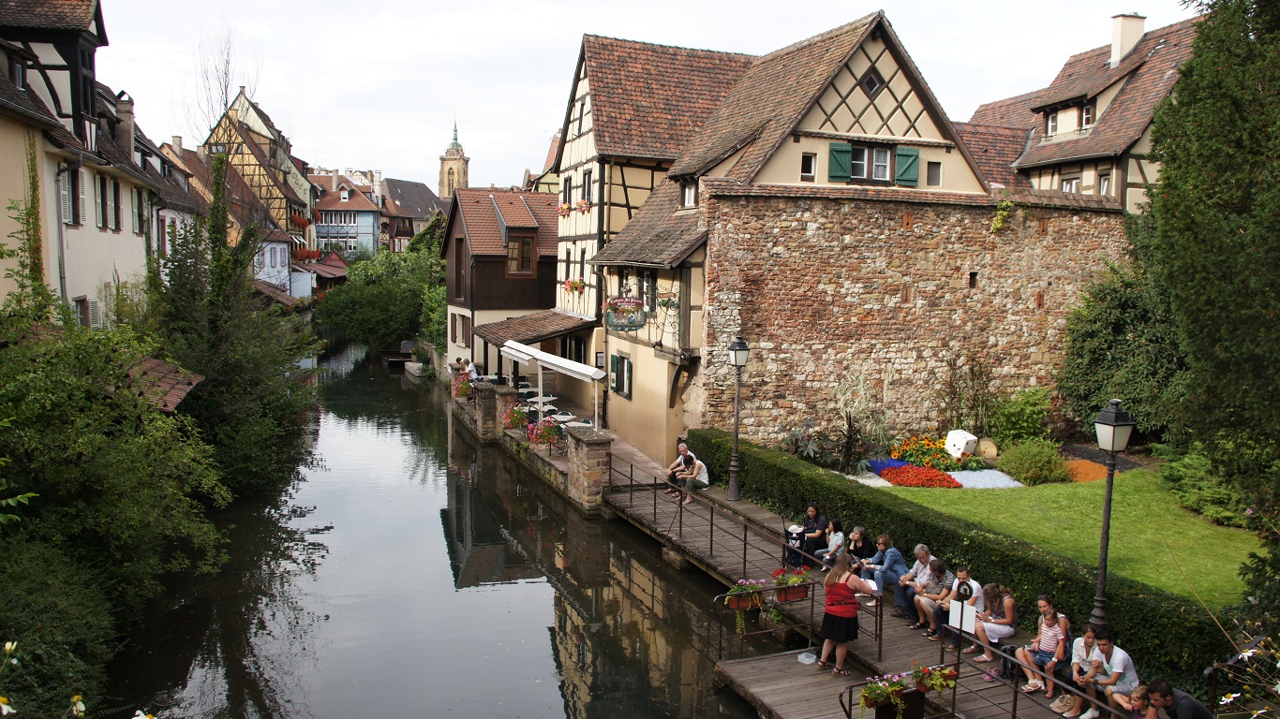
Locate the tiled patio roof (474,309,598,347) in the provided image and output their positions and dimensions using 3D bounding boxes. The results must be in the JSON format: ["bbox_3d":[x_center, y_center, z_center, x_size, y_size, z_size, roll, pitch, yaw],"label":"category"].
[{"bbox_3d":[-3.967,-1.135,32.659,3.167,0.967,7.733,-1,6,-16],"label":"tiled patio roof"}]

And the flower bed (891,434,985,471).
[{"bbox_3d":[7.974,2.361,24.499,2.500,0.850,1.800,3,7,17],"label":"flower bed"}]

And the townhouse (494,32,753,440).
[{"bbox_3d":[1.586,-4.488,32.197,9.000,12.700,6.100,-1,7,-20],"label":"townhouse"}]

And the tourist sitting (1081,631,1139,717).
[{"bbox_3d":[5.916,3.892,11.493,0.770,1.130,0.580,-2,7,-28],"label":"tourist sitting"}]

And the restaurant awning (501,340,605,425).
[{"bbox_3d":[-2.920,1.037,28.298,0.900,2.420,8.600,-2,7,-25],"label":"restaurant awning"}]

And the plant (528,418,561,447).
[{"bbox_3d":[-2.593,1.981,24.874,0.600,0.720,0.850,-1,7,-19],"label":"plant"}]

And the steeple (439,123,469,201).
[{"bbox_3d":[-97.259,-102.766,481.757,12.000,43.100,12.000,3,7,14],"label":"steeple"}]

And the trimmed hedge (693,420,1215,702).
[{"bbox_3d":[4.171,2.935,16.814,0.740,1.020,12.870,-2,7,-24],"label":"trimmed hedge"}]

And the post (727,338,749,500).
[{"bbox_3d":[2.064,1.283,19.656,0.380,3.590,0.380,-1,7,-19],"label":"post"}]

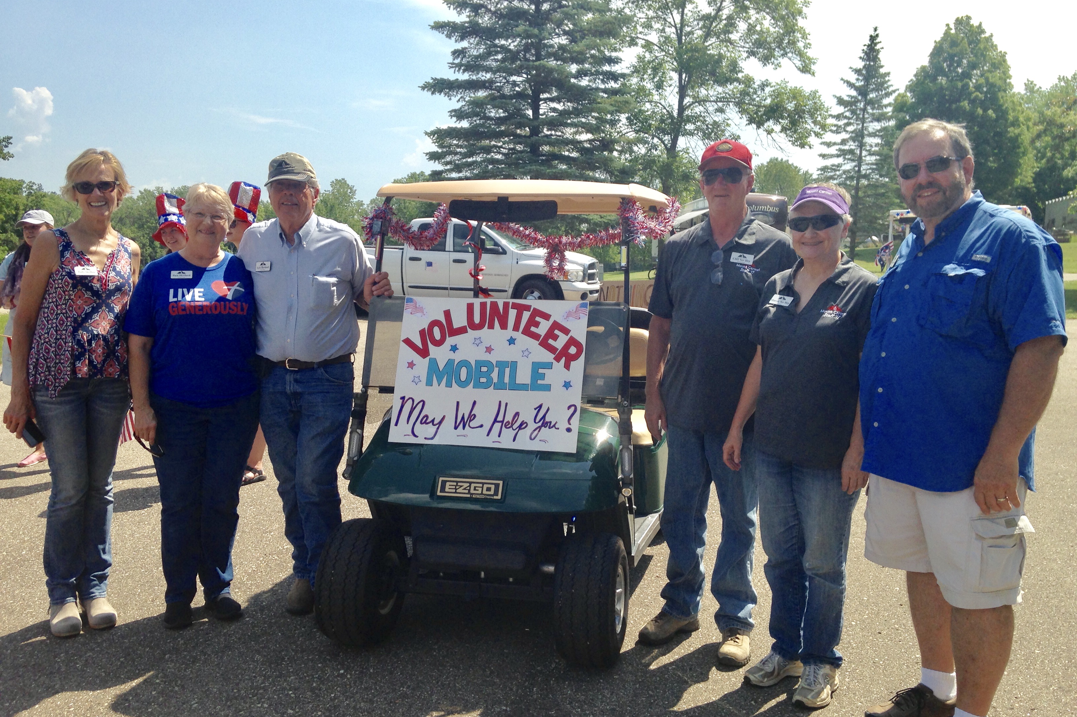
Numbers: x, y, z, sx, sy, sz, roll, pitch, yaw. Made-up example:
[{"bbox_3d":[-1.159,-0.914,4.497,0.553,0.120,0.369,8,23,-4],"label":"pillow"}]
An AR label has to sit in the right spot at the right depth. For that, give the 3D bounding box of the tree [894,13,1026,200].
[{"bbox_3d":[18.906,-9.934,46.000,6.000,10.400,6.000,2,6,0],"label":"tree"}]

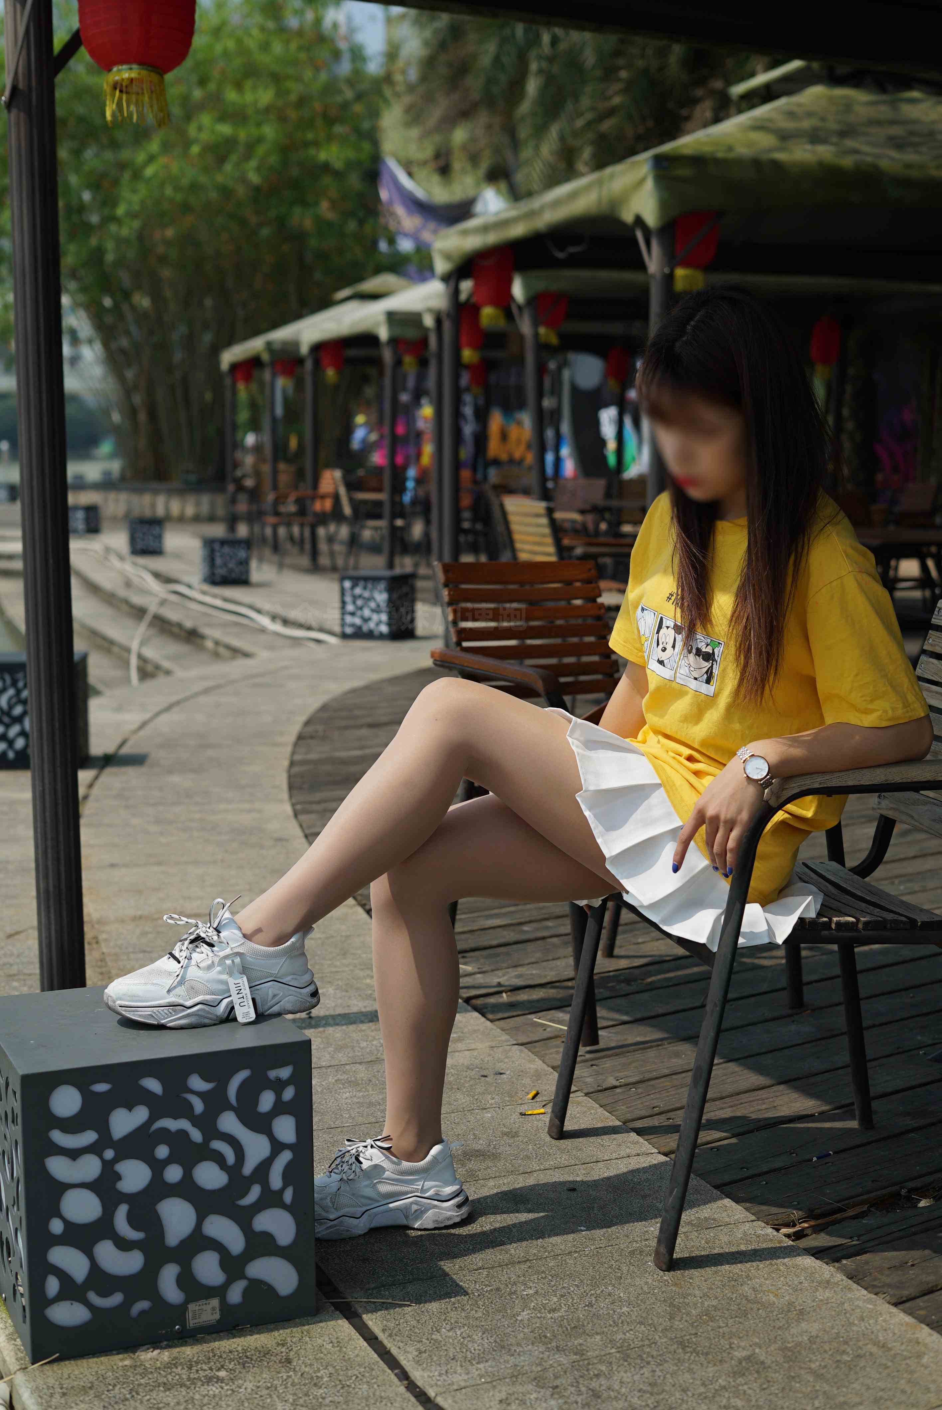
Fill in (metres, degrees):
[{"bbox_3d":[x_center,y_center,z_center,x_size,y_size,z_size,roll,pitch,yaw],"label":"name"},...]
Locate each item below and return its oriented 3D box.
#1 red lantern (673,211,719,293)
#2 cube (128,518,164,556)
[{"bbox_3d":[0.955,-2.007,8.411,0.230,0.470,0.230,0,7,0],"label":"red lantern"},{"bbox_3d":[-3.487,-1.793,20.994,0.350,0.350,0.350,-1,7,-9],"label":"cube"}]

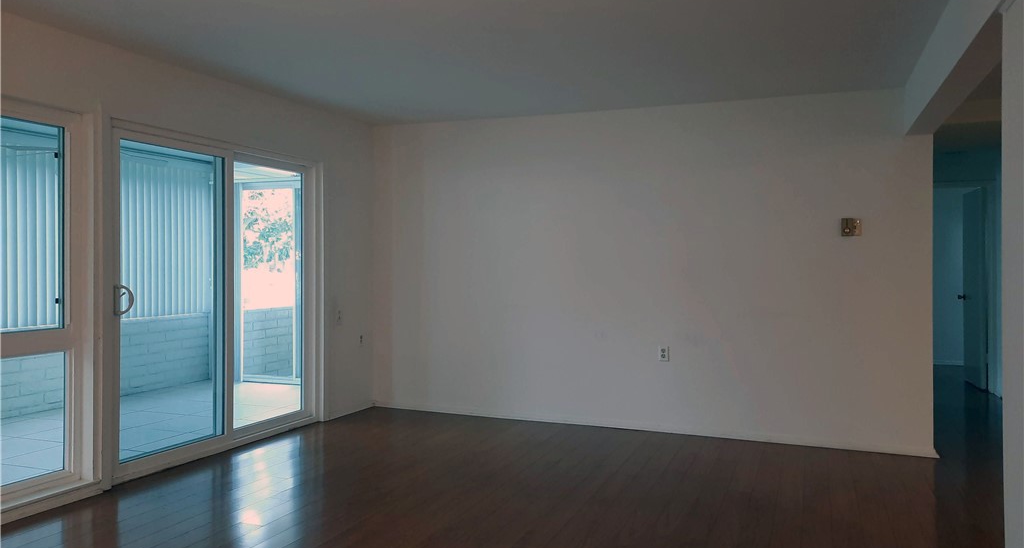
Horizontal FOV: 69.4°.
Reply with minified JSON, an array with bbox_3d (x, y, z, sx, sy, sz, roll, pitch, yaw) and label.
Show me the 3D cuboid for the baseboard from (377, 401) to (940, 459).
[{"bbox_3d":[0.804,1.156,5.670,4.322,0.060,0.025,1,1,22],"label":"baseboard"}]

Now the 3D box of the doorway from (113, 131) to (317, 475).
[{"bbox_3d":[-1.940,0.148,4.989,0.090,1.984,1.791,1,1,22],"label":"doorway"}]

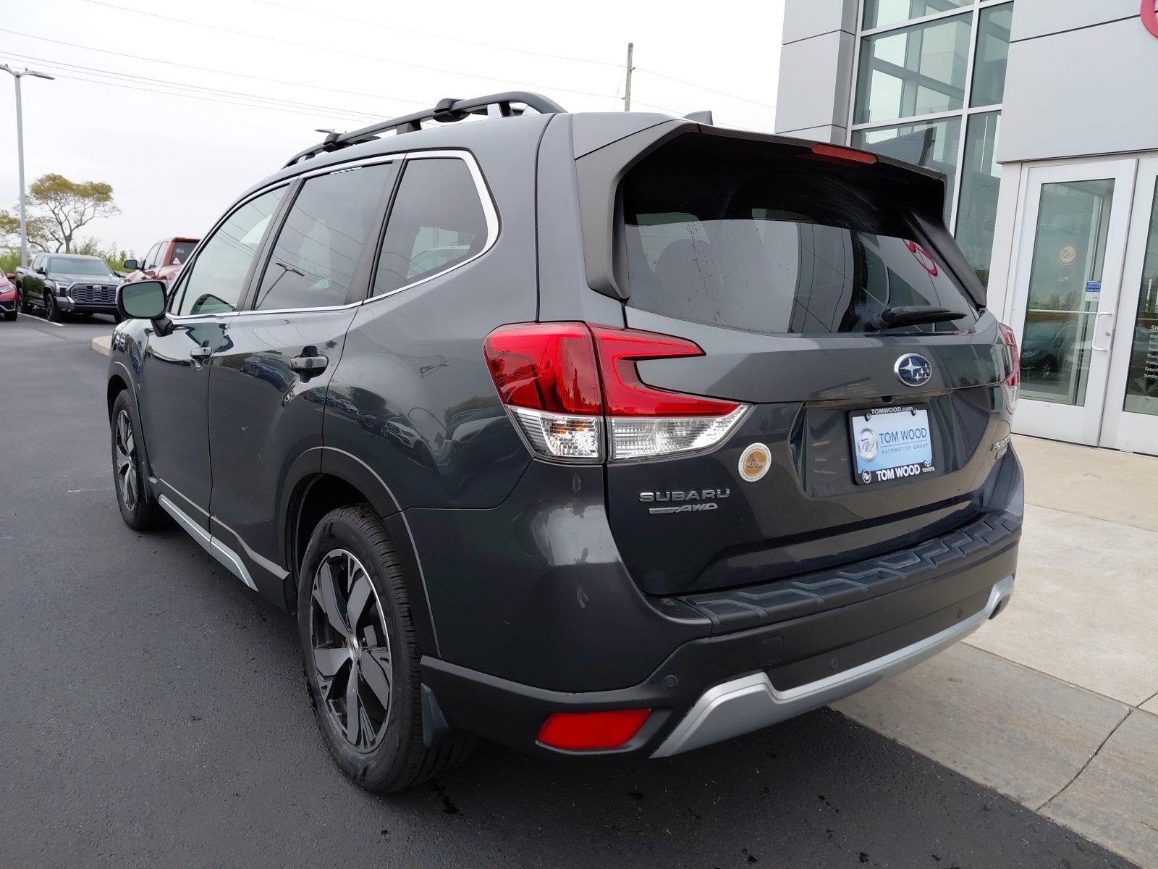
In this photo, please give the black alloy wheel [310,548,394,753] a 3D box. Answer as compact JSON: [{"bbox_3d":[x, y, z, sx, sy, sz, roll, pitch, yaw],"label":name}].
[{"bbox_3d":[-0.497,0.508,2.059,0.180,0.485,0.485,-4,11,-38],"label":"black alloy wheel"}]

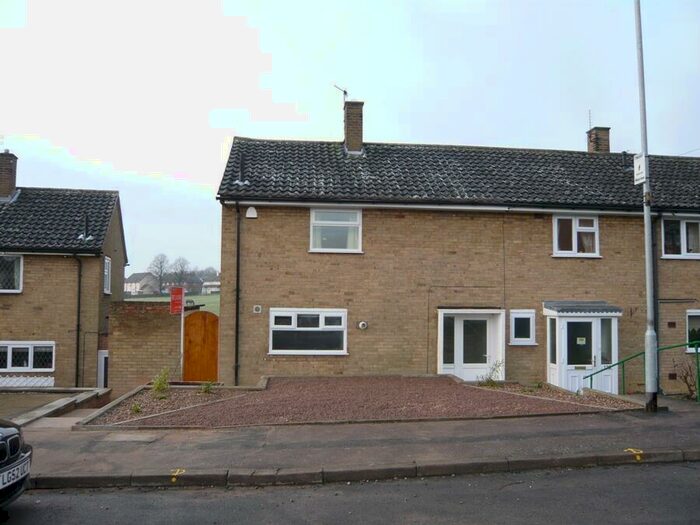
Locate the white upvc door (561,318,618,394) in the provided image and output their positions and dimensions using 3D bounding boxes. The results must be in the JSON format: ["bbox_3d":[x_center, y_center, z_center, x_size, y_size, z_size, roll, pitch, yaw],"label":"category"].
[{"bbox_3d":[5.574,2.261,13.201,1.400,1.930,0.100,1,-4,-5],"label":"white upvc door"}]

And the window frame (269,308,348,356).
[{"bbox_3d":[-0.945,1.560,12.851,1.779,1.060,0.120,1,-2,-7],"label":"window frame"}]

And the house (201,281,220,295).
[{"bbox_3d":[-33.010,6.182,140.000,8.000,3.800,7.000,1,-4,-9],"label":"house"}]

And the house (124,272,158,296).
[{"bbox_3d":[-67.897,6.960,185.000,6.800,7.300,13.500,2,-3,-40],"label":"house"}]

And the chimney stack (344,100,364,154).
[{"bbox_3d":[0.124,-3.691,15.823,0.500,1.450,0.580,1,-4,-5],"label":"chimney stack"}]

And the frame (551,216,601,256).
[{"bbox_3d":[5.478,-0.626,13.723,1.176,1.001,0.120,1,-2,-7],"label":"frame"}]

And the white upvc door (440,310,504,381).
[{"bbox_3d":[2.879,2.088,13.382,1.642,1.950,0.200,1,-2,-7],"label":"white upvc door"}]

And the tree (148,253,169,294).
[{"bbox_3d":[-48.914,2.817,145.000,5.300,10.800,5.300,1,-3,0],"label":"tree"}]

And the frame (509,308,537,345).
[{"bbox_3d":[4.199,1.571,13.740,0.640,0.840,0.090,1,-4,-5],"label":"frame"}]

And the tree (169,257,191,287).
[{"bbox_3d":[-52.234,3.987,175.000,6.300,11.127,6.300,1,-2,-7],"label":"tree"}]

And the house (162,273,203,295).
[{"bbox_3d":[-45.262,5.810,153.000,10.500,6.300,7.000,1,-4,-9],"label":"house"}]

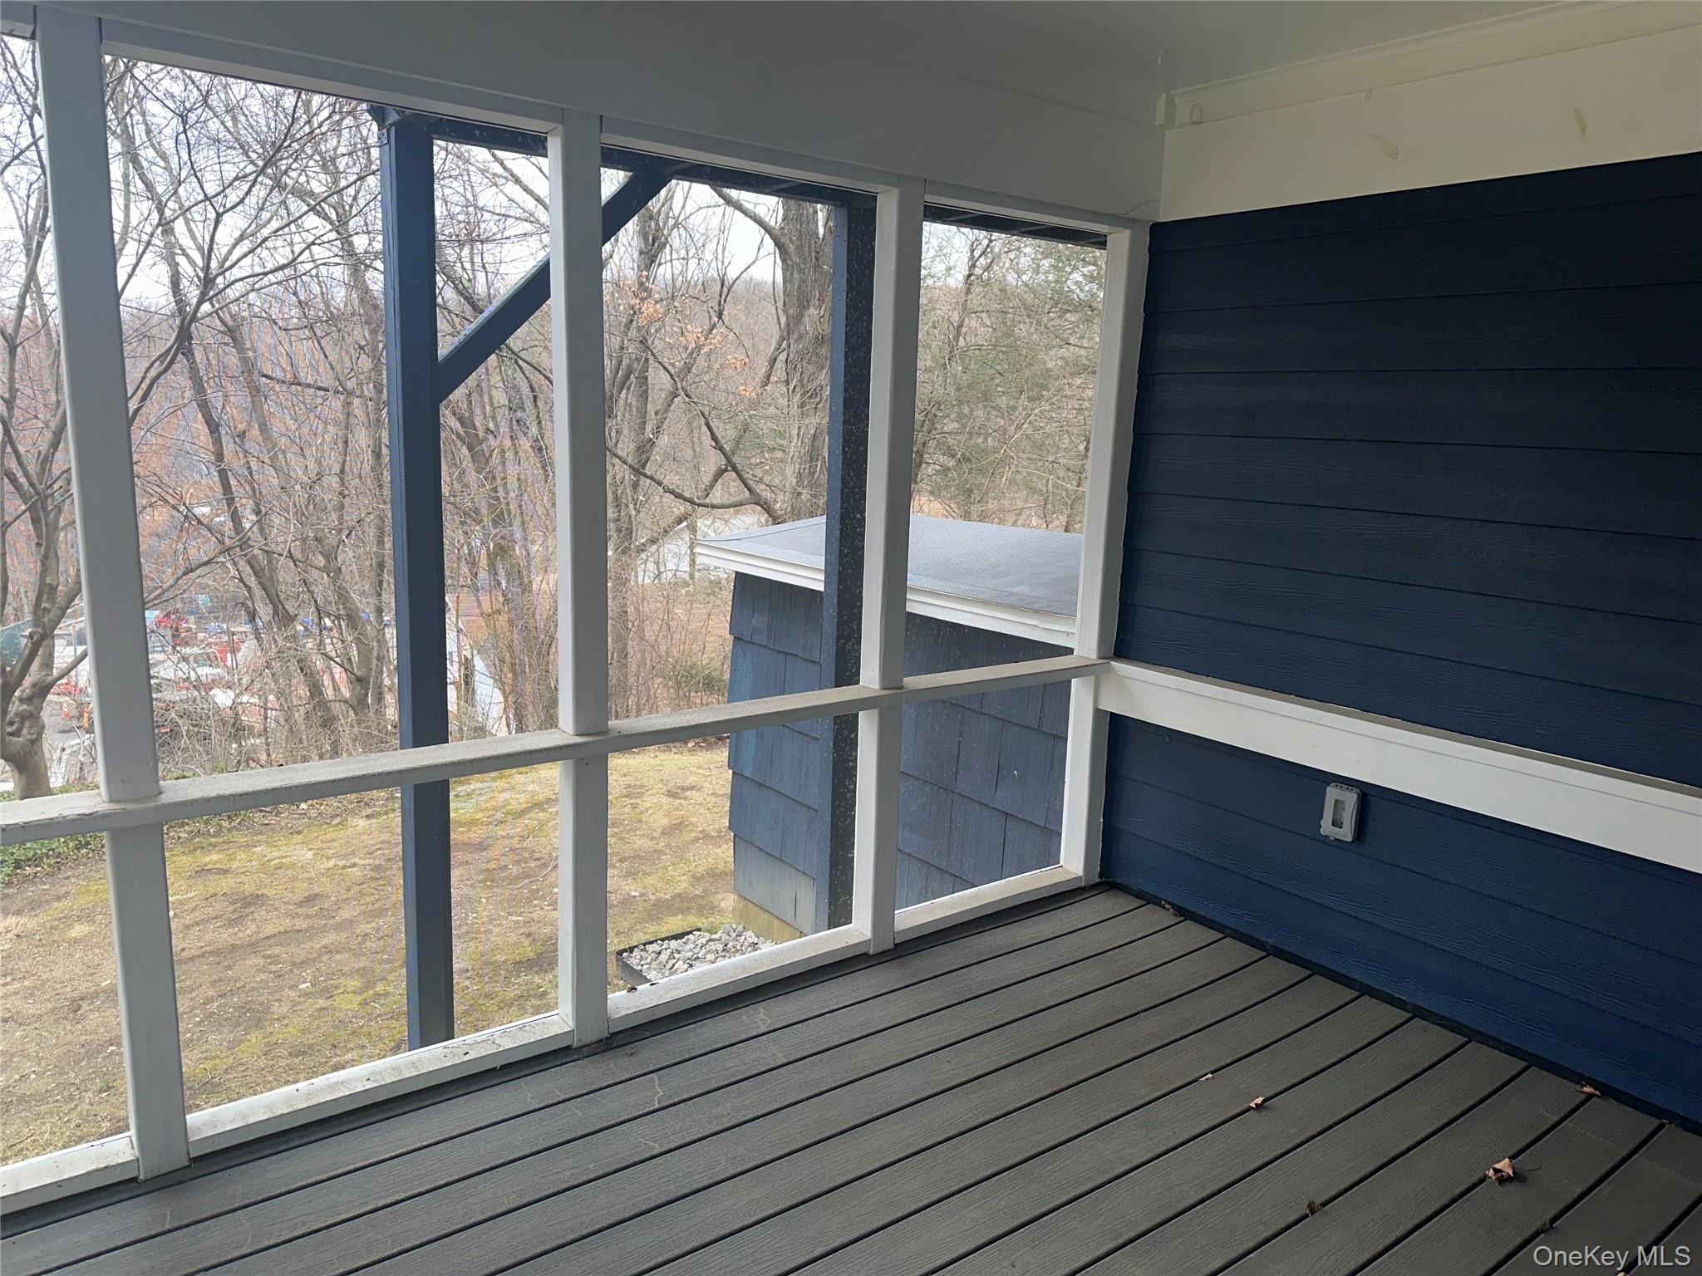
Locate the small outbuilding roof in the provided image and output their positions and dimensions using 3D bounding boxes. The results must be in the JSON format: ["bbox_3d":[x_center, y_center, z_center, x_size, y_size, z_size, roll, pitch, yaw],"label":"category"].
[{"bbox_3d":[0.550,-0.372,5.543,1.280,0.300,2.896,-6,13,-36],"label":"small outbuilding roof"}]

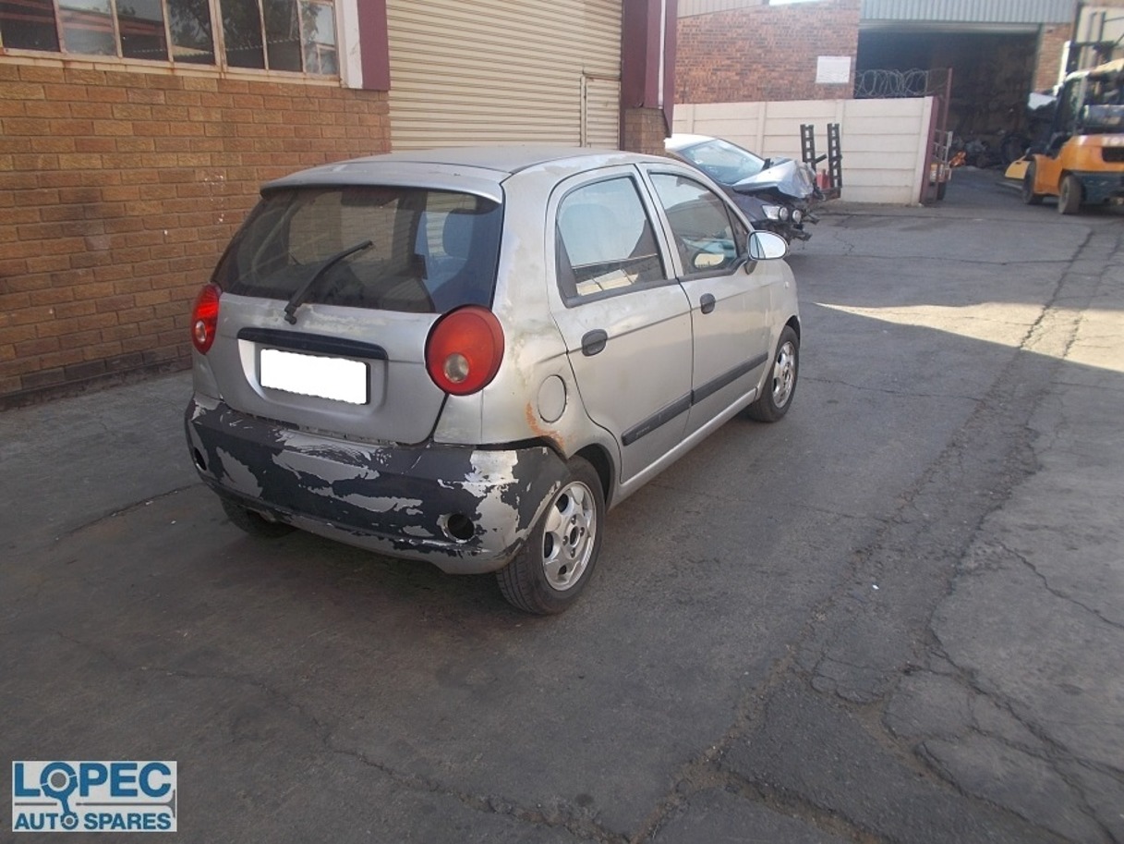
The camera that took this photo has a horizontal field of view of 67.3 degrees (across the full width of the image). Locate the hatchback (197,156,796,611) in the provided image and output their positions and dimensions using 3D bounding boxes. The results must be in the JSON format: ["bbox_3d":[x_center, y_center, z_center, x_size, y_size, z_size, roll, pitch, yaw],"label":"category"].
[{"bbox_3d":[0.059,-0.539,4.002,1.530,1.500,3.500,10,21,29],"label":"hatchback"}]

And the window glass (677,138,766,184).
[{"bbox_3d":[2.163,-3.416,11.022,0.860,0.200,1.410,40,41,18],"label":"window glass"}]

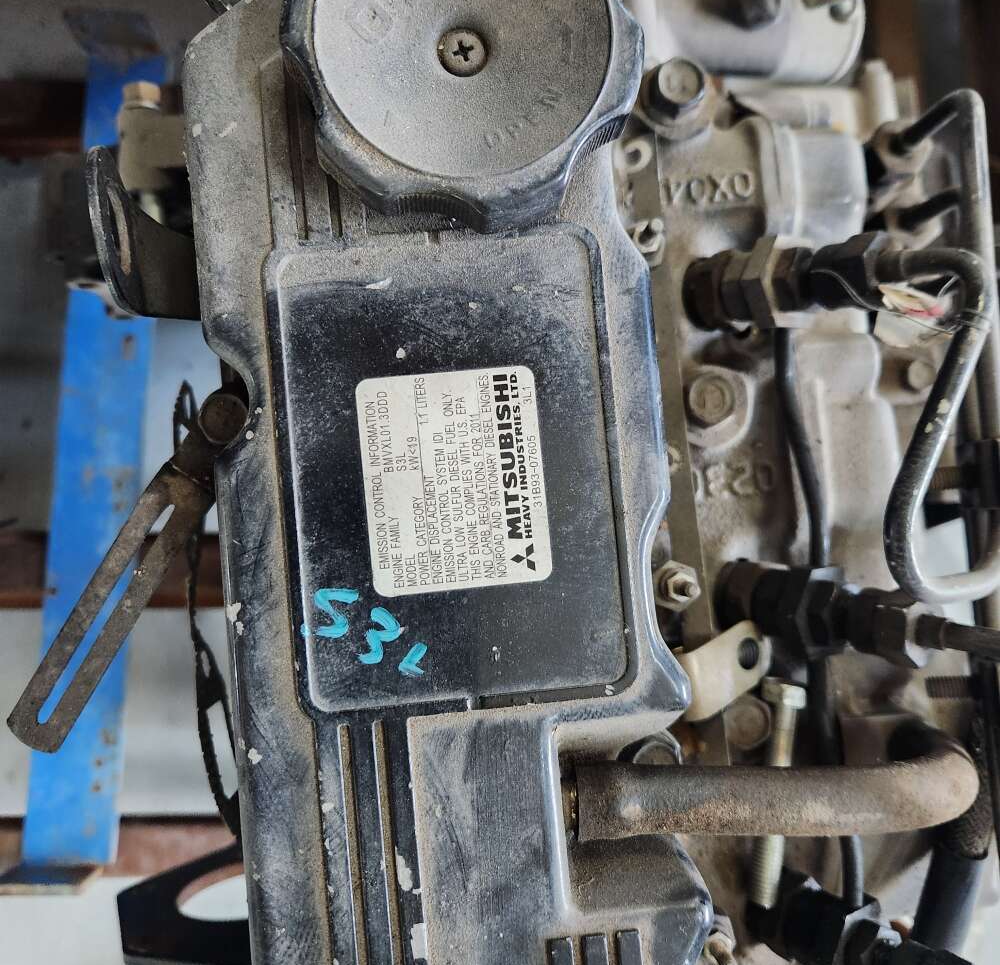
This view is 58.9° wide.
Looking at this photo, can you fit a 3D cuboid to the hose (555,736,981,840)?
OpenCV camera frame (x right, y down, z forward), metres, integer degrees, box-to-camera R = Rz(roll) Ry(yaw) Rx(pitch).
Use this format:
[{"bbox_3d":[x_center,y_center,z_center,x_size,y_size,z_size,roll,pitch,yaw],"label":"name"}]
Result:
[{"bbox_3d":[0.067,0.076,0.225,0.101,0.034,0.020,-1,87,-1],"label":"hose"}]

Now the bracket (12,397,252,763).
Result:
[{"bbox_3d":[-0.109,0.026,0.262,0.019,0.012,0.116,30,87,0],"label":"bracket"}]

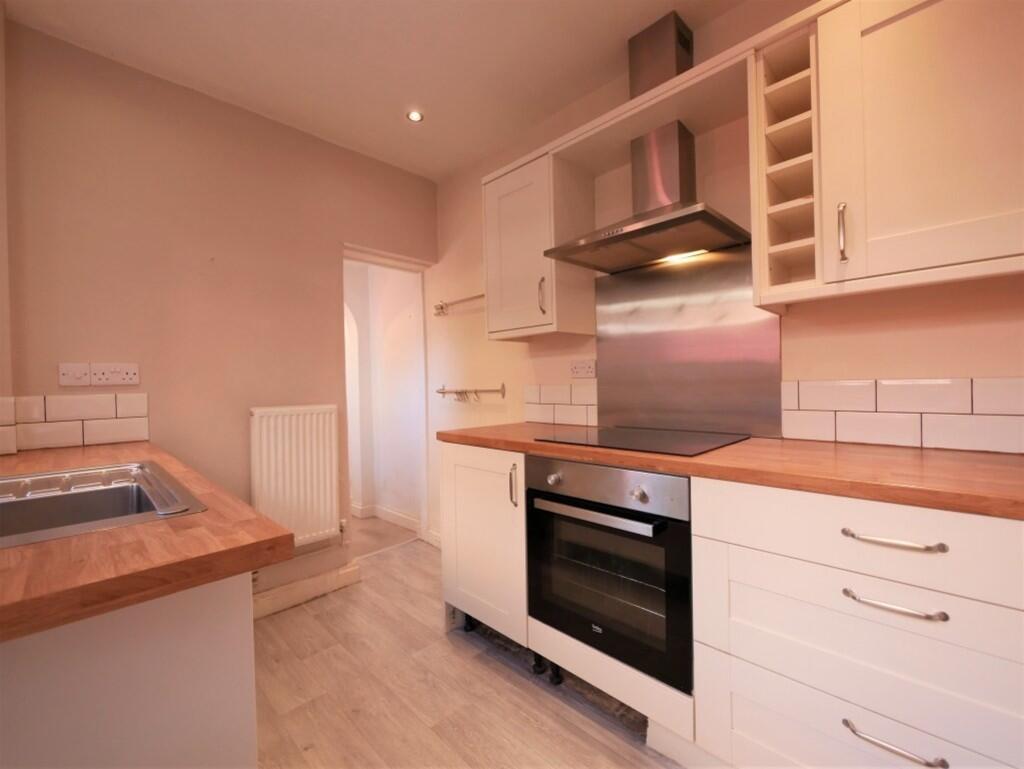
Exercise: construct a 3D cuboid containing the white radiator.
[{"bbox_3d":[-1.131,0.472,2.165,0.399,0.706,0.100,-1,0,-43],"label":"white radiator"}]

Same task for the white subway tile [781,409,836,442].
[{"bbox_3d":[1.018,0.141,1.424,0.149,0.100,0.010,-1,0,43],"label":"white subway tile"}]

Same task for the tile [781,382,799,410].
[{"bbox_3d":[0.980,0.040,1.457,0.049,0.100,0.010,-1,0,43],"label":"tile"}]

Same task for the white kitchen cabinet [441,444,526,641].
[{"bbox_3d":[0.071,0.643,1.919,0.499,0.793,0.575,-1,0,43],"label":"white kitchen cabinet"}]

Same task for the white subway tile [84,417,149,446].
[{"bbox_3d":[-1.697,0.198,1.781,0.009,0.104,0.199,-1,0,44],"label":"white subway tile"}]

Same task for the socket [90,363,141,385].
[{"bbox_3d":[-1.670,-0.041,1.747,0.148,0.088,0.014,-1,0,-43],"label":"socket"}]

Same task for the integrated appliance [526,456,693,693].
[{"bbox_3d":[0.444,0.550,1.507,0.595,0.594,0.560,-1,0,44],"label":"integrated appliance"}]

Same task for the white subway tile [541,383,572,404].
[{"bbox_3d":[0.231,0.053,2.178,0.201,0.101,0.009,-1,0,44],"label":"white subway tile"}]

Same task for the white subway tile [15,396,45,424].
[{"bbox_3d":[-1.843,0.098,1.587,0.073,0.100,0.010,-1,0,-43],"label":"white subway tile"}]

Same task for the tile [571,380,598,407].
[{"bbox_3d":[0.360,0.051,2.053,0.152,0.101,0.009,-1,0,44],"label":"tile"}]

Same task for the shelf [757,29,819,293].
[{"bbox_3d":[0.887,-0.627,1.290,0.150,0.720,0.330,-1,0,43],"label":"shelf"}]

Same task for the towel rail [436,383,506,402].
[{"bbox_3d":[-0.267,0.047,2.576,0.578,0.099,0.066,-1,0,43],"label":"towel rail"}]

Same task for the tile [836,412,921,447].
[{"bbox_3d":[1.148,0.139,1.303,0.200,0.100,0.010,-1,0,43],"label":"tile"}]

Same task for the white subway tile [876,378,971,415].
[{"bbox_3d":[1.211,0.034,1.224,0.198,0.101,0.009,-1,0,44],"label":"white subway tile"}]

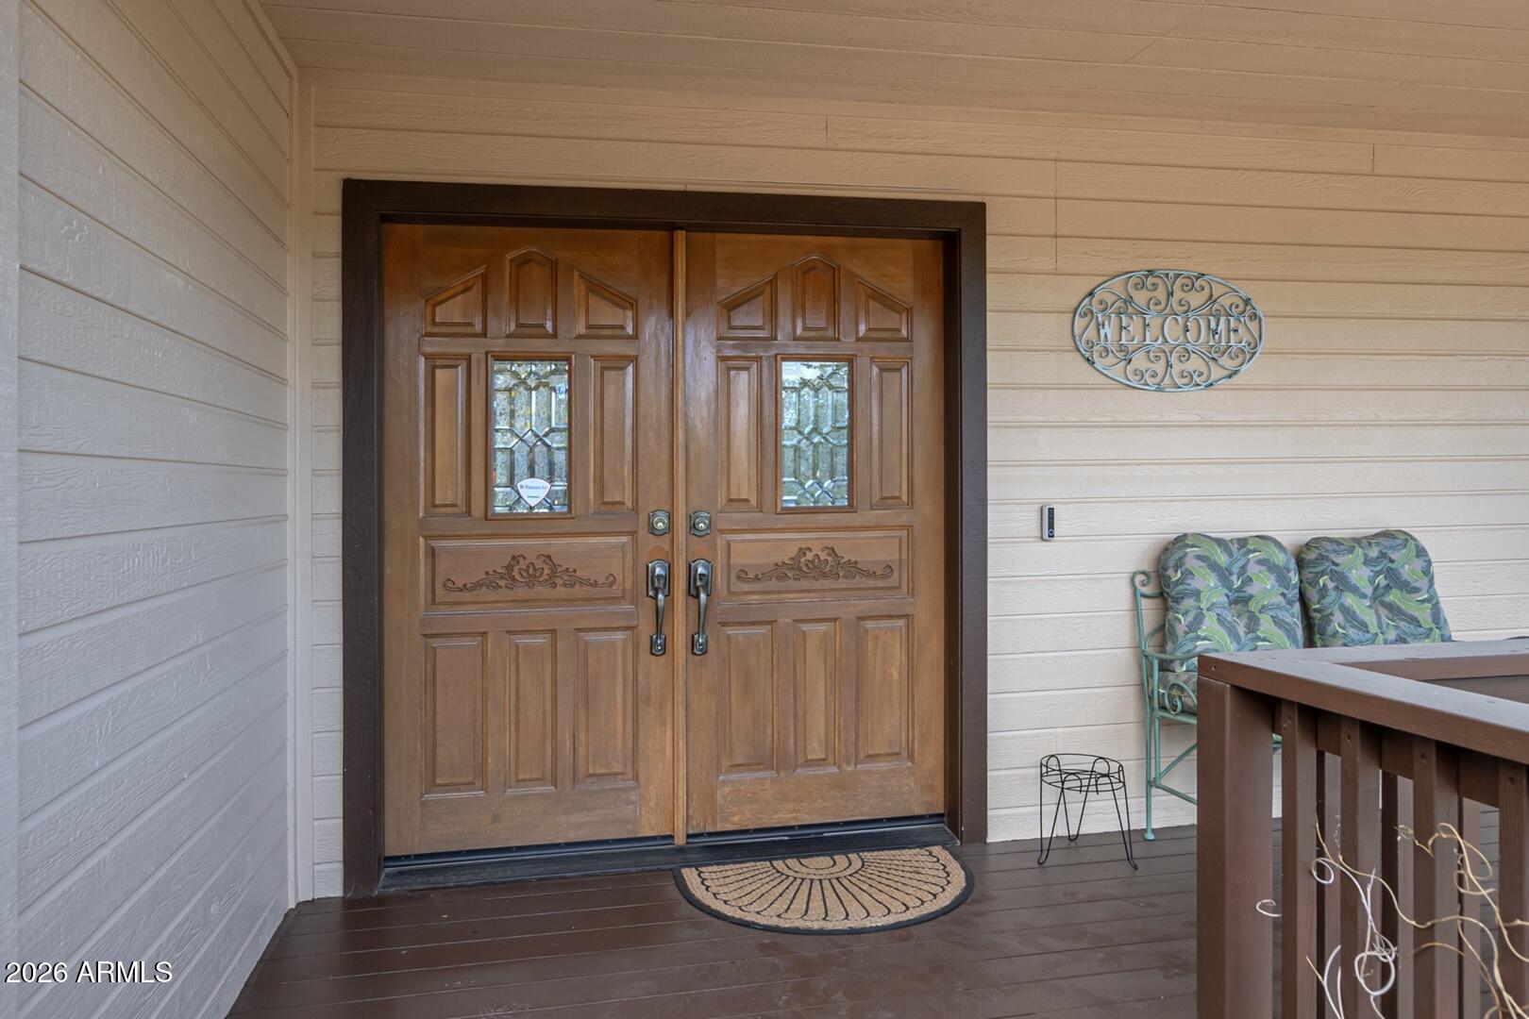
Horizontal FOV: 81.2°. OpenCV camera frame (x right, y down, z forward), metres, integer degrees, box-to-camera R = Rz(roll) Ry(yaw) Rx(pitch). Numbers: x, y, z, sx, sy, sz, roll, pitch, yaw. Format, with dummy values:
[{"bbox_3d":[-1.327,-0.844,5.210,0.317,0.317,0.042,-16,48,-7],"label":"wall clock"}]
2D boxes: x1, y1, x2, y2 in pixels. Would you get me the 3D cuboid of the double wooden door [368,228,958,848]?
[{"bbox_3d":[-0.285,0.082,2.956,1.850,2.000,0.060,-1,0,-10],"label":"double wooden door"}]

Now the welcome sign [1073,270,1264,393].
[{"bbox_3d":[1.406,-0.622,3.105,0.725,0.420,0.025,-1,0,-10],"label":"welcome sign"}]

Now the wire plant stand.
[{"bbox_3d":[1.030,0.965,2.893,0.300,0.310,0.290,-1,0,-10],"label":"wire plant stand"}]

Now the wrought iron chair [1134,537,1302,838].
[{"bbox_3d":[1.616,0.601,2.827,0.610,1.030,0.600,-1,0,-12],"label":"wrought iron chair"}]

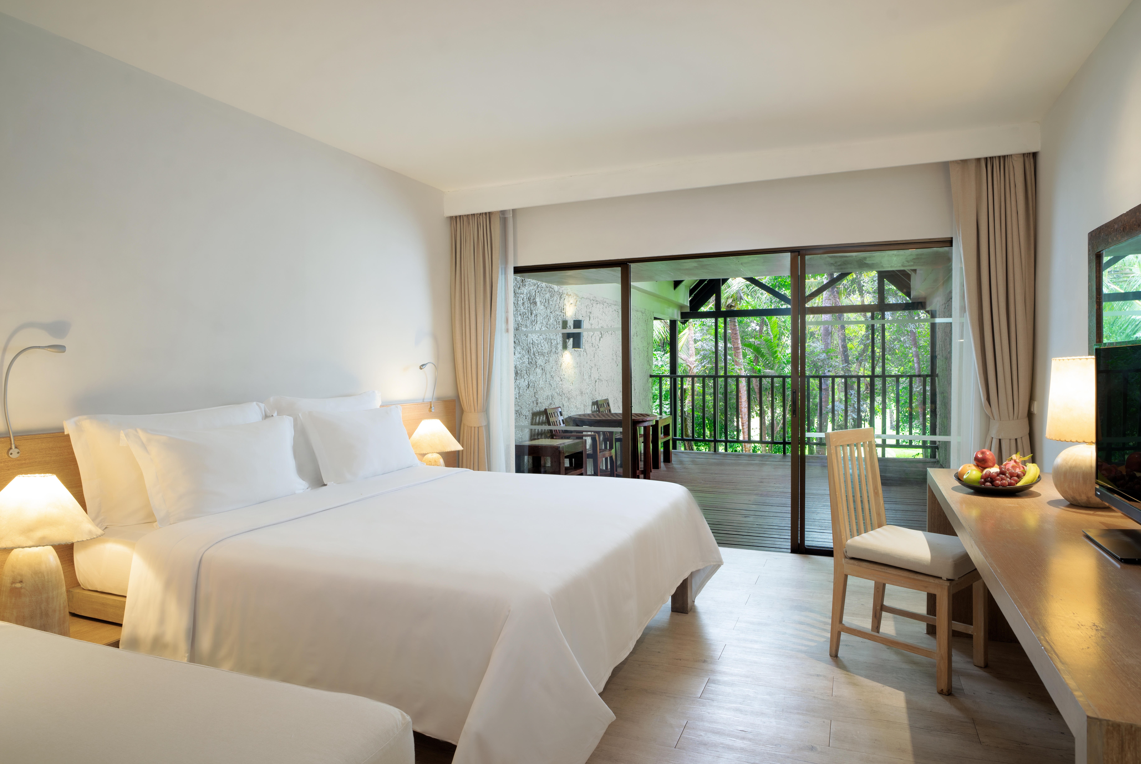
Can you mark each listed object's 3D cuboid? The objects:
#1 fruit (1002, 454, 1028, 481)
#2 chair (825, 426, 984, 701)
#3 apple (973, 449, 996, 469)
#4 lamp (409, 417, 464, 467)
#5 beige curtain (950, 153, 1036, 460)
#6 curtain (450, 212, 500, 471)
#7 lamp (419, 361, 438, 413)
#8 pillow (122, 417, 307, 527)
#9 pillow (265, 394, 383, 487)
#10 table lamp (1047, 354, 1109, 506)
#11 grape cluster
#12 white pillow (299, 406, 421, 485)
[{"bbox_3d":[1.755,0.337,2.635,0.085,0.112,0.085,1,2,34],"label":"fruit"},{"bbox_3d":[1.434,0.710,2.850,0.420,0.975,0.507,-2,2,-40],"label":"chair"},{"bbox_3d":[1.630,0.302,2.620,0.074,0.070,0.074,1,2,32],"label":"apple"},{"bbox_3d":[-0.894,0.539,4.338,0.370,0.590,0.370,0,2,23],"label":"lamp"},{"bbox_3d":[2.411,-0.077,3.839,0.420,2.428,0.180,0,2,23],"label":"beige curtain"},{"bbox_3d":[-0.701,-0.072,5.088,0.430,2.430,0.140,0,2,23],"label":"curtain"},{"bbox_3d":[-0.997,0.034,4.720,0.110,0.365,0.220,0,2,23],"label":"lamp"},{"bbox_3d":[-1.520,0.366,2.966,0.170,0.420,0.780,-24,-7,22],"label":"pillow"},{"bbox_3d":[-1.328,0.301,3.737,0.190,0.470,0.860,-11,-2,23],"label":"pillow"},{"bbox_3d":[1.843,0.173,2.358,0.265,0.525,0.265,0,2,23],"label":"table lamp"},{"bbox_3d":[1.638,0.353,2.536,0.135,0.085,0.105,1,2,33],"label":"grape cluster"},{"bbox_3d":[-1.163,0.337,3.785,0.170,0.420,0.770,-24,-7,22],"label":"white pillow"}]

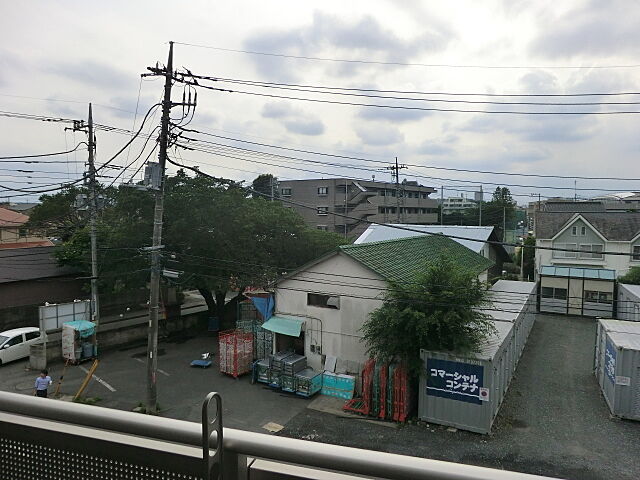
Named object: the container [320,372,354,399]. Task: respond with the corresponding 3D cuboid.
[{"bbox_3d":[0.773,5.822,17.901,1.270,0.860,0.550,1,4,25],"label":"container"}]

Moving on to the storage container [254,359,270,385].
[{"bbox_3d":[-2.321,5.980,20.288,0.620,0.860,0.920,2,4,30],"label":"storage container"}]

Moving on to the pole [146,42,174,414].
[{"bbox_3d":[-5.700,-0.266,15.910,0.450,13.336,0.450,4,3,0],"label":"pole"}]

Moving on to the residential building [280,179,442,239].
[{"bbox_3d":[8.152,-3.448,77.728,12.100,12.200,30.800,2,5,38],"label":"residential building"}]

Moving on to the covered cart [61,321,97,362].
[{"bbox_3d":[-11.811,5.073,21.851,1.083,1.807,0.994,3,5,34],"label":"covered cart"}]

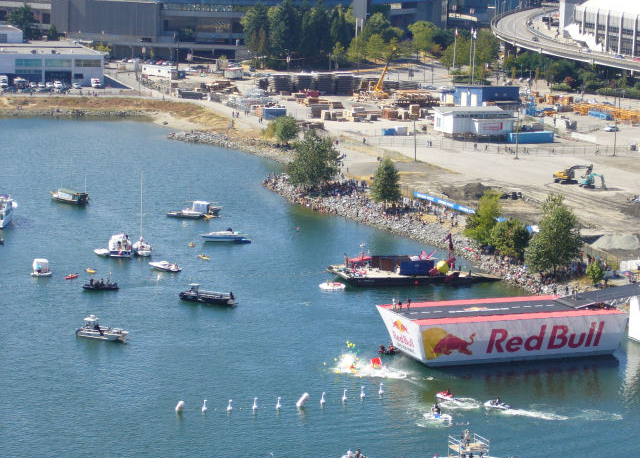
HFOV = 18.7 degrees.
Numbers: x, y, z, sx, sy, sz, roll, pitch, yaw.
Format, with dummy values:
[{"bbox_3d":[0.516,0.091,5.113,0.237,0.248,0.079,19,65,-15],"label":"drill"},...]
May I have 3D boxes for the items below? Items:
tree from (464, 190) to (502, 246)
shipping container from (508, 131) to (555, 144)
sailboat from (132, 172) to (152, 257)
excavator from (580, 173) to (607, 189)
[{"bbox_3d":[31.770,-1.940,374.750,7.200,10.800,7.000,1,10,0],"label":"tree"},{"bbox_3d":[57.200,-24.720,525.780,12.190,2.600,2.440,-3,10,-23],"label":"shipping container"},{"bbox_3d":[-33.740,-3.100,368.750,3.000,15.000,9.300,-1,10,-17],"label":"sailboat"},{"bbox_3d":[57.750,-10.100,409.960,5.400,2.900,2.200,7,13,27],"label":"excavator"}]

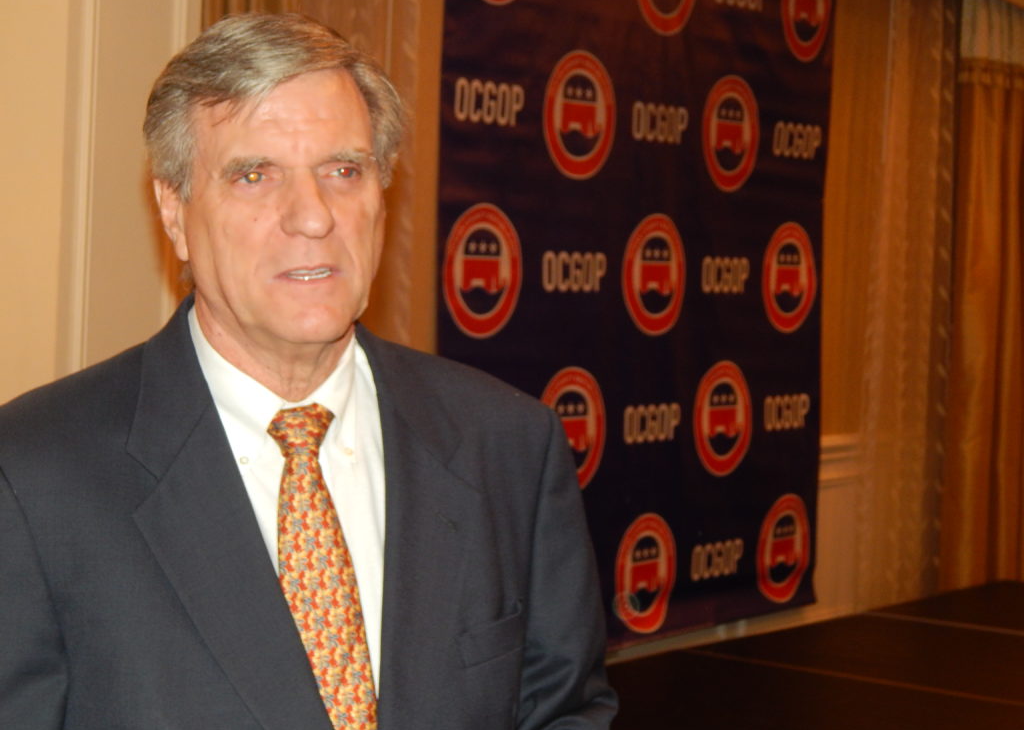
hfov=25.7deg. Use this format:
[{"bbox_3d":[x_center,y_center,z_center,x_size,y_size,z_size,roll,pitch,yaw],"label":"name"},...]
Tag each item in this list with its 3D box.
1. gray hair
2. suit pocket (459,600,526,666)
[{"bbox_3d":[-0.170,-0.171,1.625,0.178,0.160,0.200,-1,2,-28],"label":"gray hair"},{"bbox_3d":[-0.015,0.197,1.630,0.014,0.036,0.080,3,2,35],"label":"suit pocket"}]

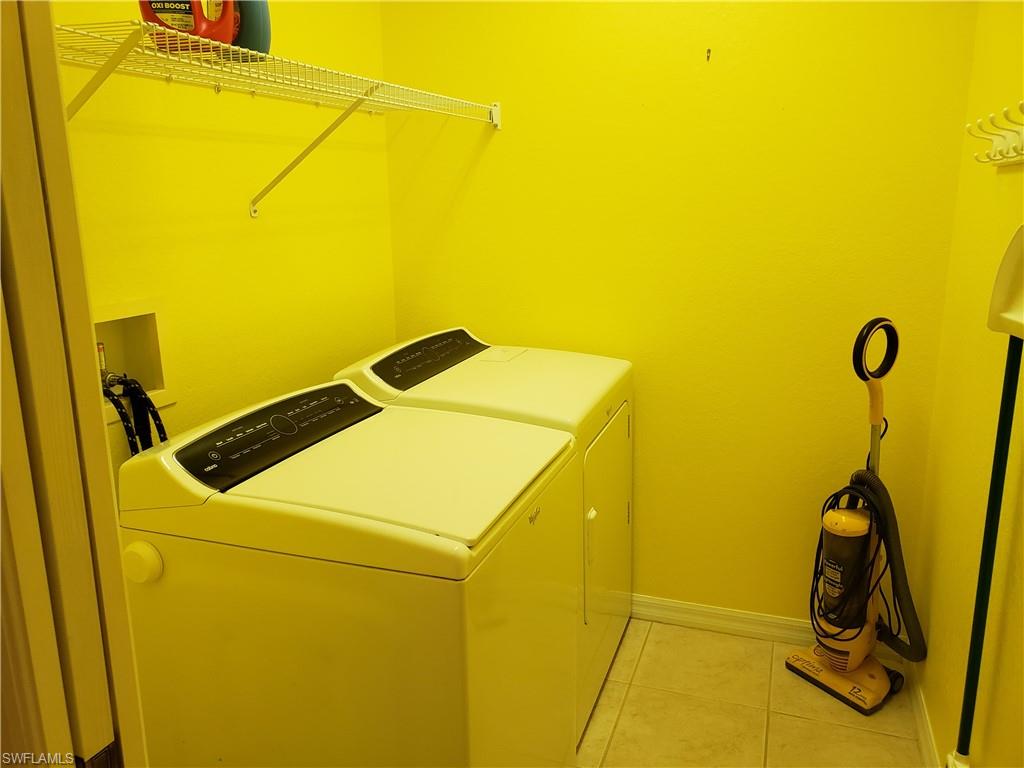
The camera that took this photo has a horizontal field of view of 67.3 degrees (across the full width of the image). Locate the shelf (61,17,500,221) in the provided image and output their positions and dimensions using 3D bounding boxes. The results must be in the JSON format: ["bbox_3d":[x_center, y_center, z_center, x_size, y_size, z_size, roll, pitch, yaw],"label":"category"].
[{"bbox_3d":[-0.509,-0.601,1.987,0.412,0.328,1.510,4,15,20],"label":"shelf"}]

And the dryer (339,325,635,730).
[{"bbox_3d":[-0.042,0.403,2.487,0.735,1.083,0.733,4,15,20],"label":"dryer"}]

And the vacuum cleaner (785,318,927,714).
[{"bbox_3d":[1.087,0.382,2.299,0.278,1.147,0.373,-10,16,-32],"label":"vacuum cleaner"}]

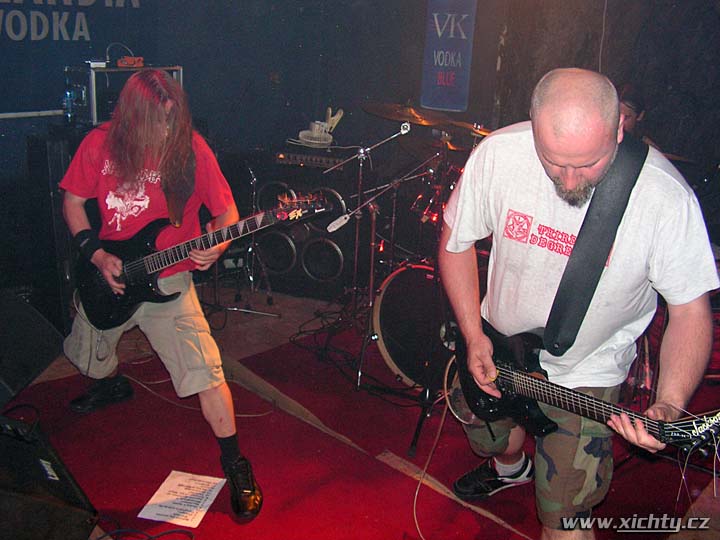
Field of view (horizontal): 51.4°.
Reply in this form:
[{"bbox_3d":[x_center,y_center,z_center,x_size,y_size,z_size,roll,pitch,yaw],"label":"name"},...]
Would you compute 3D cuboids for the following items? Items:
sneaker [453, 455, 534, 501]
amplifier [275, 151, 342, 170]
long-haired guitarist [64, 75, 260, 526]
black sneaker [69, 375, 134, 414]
[{"bbox_3d":[0.508,0.749,2.785,0.300,0.125,0.110,-6,19,-31],"label":"sneaker"},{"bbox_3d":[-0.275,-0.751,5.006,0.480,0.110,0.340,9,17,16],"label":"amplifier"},{"bbox_3d":[-0.753,0.016,2.713,0.840,1.420,0.760,5,16,5],"label":"long-haired guitarist"},{"bbox_3d":[-1.102,0.533,3.211,0.285,0.110,0.105,-11,21,-41],"label":"black sneaker"}]

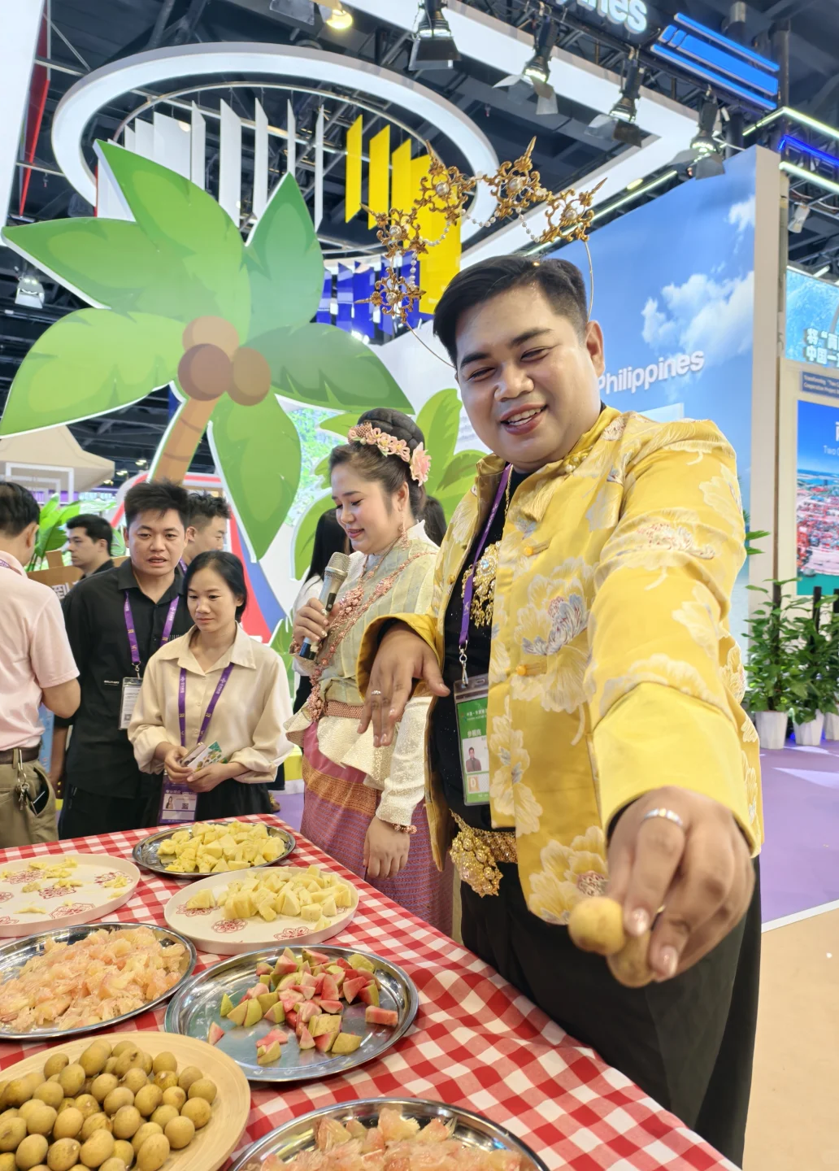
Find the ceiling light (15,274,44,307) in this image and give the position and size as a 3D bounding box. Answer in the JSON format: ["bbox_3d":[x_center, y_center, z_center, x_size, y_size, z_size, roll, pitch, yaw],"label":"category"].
[{"bbox_3d":[-4.664,-3.537,9.300,0.370,0.420,0.370,0,1,-30],"label":"ceiling light"}]

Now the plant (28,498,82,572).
[{"bbox_3d":[-2.000,0.390,4.300,0.750,1.700,0.750,1,1,-18],"label":"plant"}]

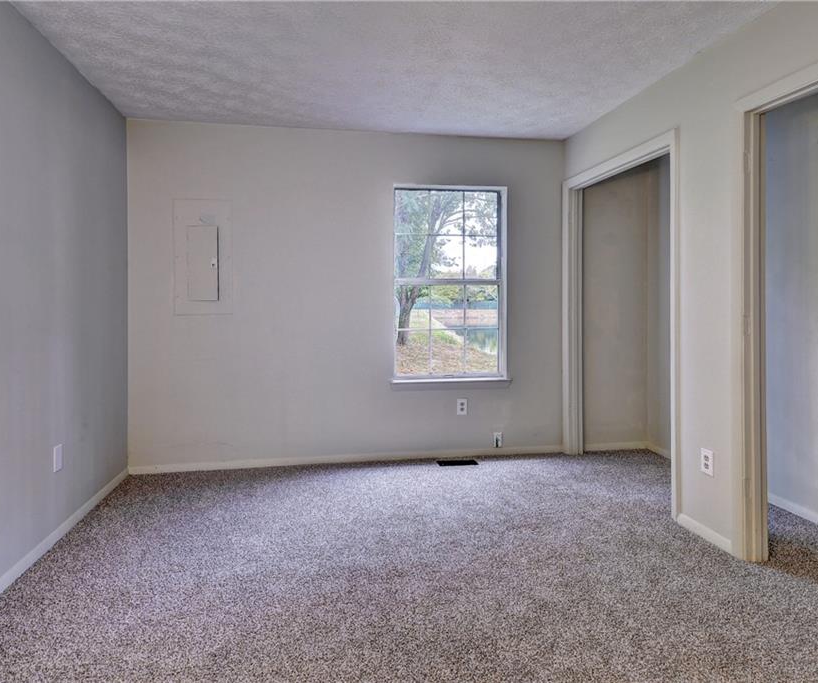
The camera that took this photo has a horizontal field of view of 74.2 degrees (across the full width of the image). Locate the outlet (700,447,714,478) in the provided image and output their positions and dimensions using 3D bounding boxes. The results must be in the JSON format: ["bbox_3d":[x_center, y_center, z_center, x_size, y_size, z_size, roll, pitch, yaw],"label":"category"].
[{"bbox_3d":[1.458,0.591,2.651,0.012,0.120,0.079,-1,3,-10],"label":"outlet"}]

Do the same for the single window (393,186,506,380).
[{"bbox_3d":[0.313,-0.425,4.024,0.861,1.416,0.099,-1,3,-10],"label":"single window"}]

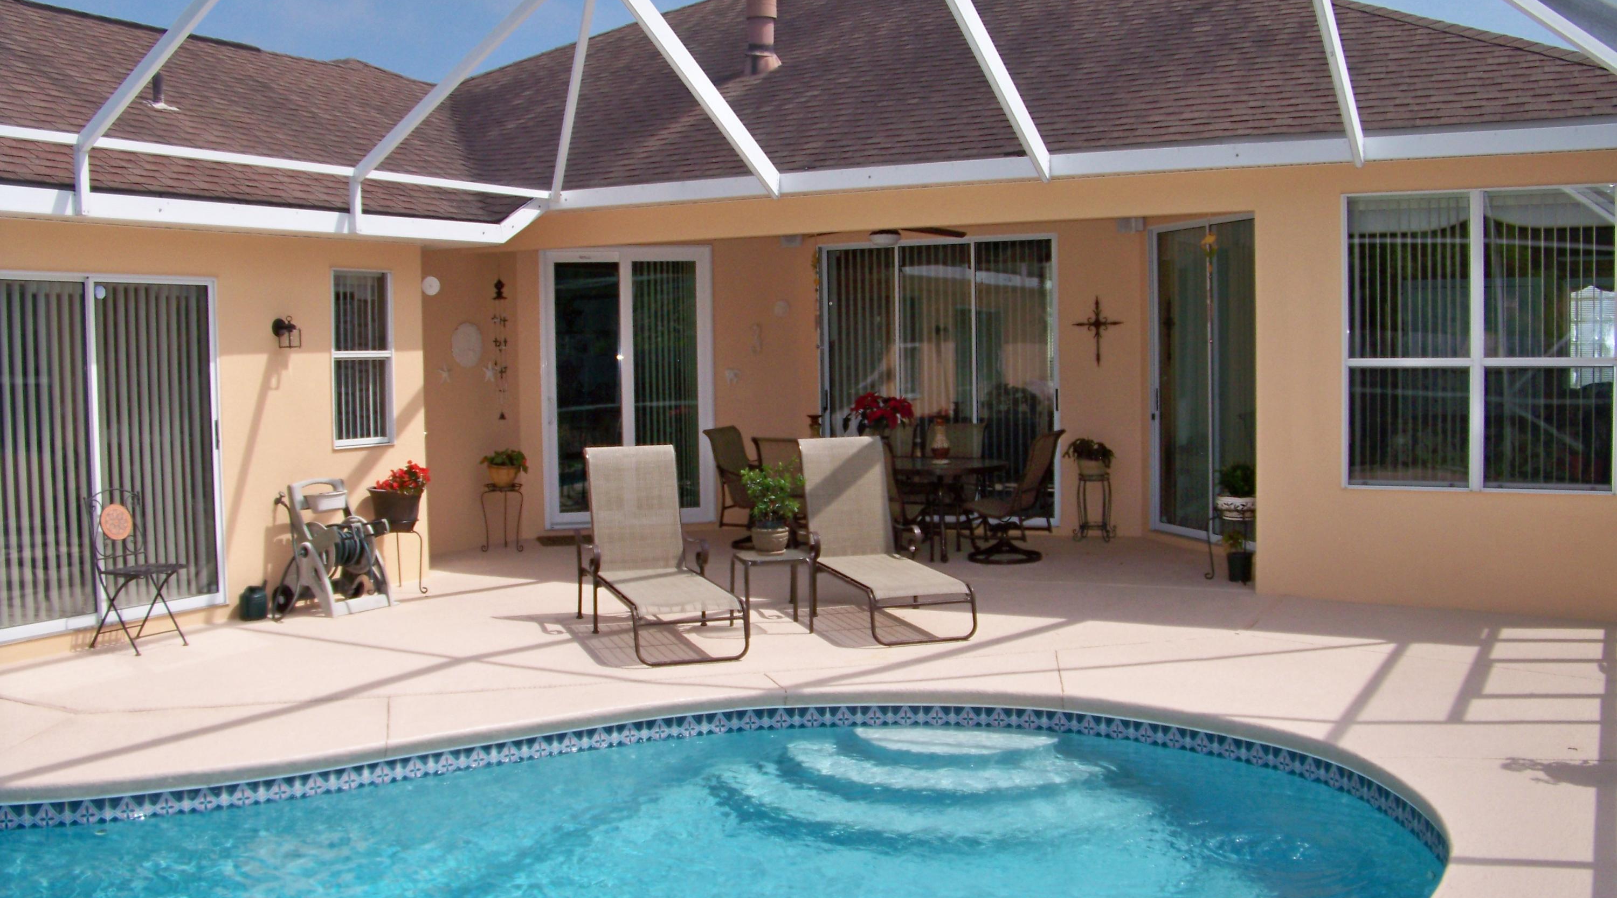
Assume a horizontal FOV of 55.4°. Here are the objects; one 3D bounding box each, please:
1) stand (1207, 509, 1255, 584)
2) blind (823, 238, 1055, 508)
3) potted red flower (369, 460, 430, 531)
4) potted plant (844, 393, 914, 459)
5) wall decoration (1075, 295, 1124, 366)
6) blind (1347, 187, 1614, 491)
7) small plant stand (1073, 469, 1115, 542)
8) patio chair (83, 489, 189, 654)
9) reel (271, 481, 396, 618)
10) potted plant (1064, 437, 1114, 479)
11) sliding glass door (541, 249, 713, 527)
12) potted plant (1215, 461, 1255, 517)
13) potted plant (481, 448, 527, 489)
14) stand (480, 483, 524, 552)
[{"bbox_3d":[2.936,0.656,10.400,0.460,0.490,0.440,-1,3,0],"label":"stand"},{"bbox_3d":[1.126,-0.582,13.477,2.260,2.460,0.110,1,4,27],"label":"blind"},{"bbox_3d":[-2.814,0.321,10.580,0.420,0.475,0.410,-1,3,0],"label":"potted red flower"},{"bbox_3d":[0.546,-0.185,11.900,0.550,0.500,0.520,-1,3,0],"label":"potted plant"},{"bbox_3d":[2.407,-0.978,12.767,0.440,0.580,0.040,1,4,28],"label":"wall decoration"},{"bbox_3d":[3.886,-0.627,8.939,1.570,1.780,0.100,1,4,28],"label":"blind"},{"bbox_3d":[2.358,0.459,12.675,0.280,0.570,0.280,1,4,28],"label":"small plant stand"},{"bbox_3d":[-3.738,0.662,8.548,0.470,0.890,0.385,1,4,28],"label":"patio chair"},{"bbox_3d":[-3.057,0.619,9.880,0.520,0.840,0.550,1,4,27],"label":"reel"},{"bbox_3d":[2.313,0.048,12.649,0.370,0.320,0.330,1,4,28],"label":"potted plant"},{"bbox_3d":[-1.555,-0.534,13.430,1.530,2.440,0.120,-2,3,-17],"label":"sliding glass door"},{"bbox_3d":[2.919,0.277,10.400,0.360,0.385,0.350,-1,3,0],"label":"potted plant"},{"bbox_3d":[-2.483,0.165,12.600,0.360,0.330,0.340,-1,3,0],"label":"potted plant"},{"bbox_3d":[-2.483,0.556,12.538,0.310,0.530,0.310,-1,3,0],"label":"stand"}]

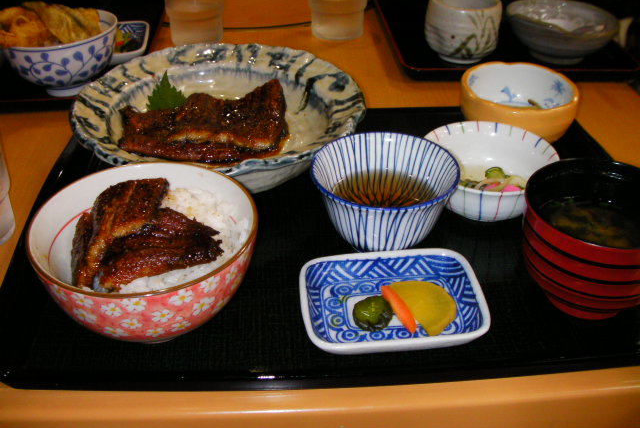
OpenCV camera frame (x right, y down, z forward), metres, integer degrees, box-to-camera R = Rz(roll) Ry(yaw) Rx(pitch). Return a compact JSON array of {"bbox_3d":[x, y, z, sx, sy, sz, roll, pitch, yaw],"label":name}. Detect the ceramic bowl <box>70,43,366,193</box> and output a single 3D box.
[{"bbox_3d":[-0.084,-0.070,0.617,0.250,0.066,0.250,1,36,0],"label":"ceramic bowl"}]

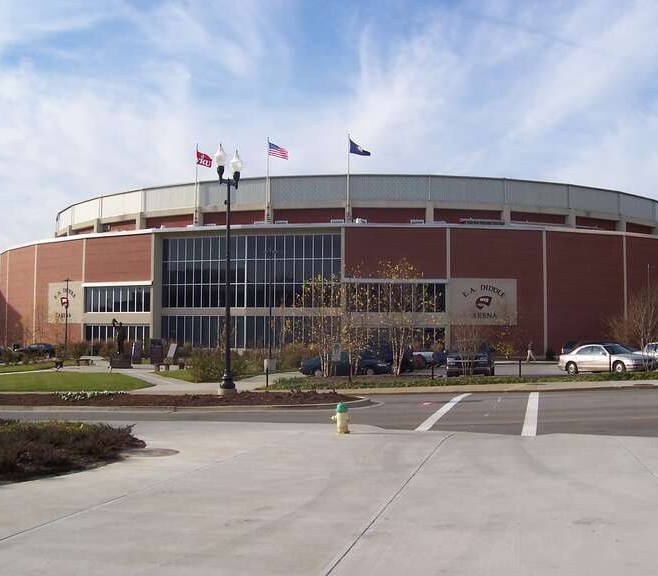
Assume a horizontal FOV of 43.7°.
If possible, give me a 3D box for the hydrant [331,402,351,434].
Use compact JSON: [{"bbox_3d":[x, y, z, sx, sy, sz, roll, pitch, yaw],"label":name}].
[{"bbox_3d":[0.282,2.930,18.500,0.450,0.720,0.400,0,-3,-3],"label":"hydrant"}]

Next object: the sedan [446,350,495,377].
[{"bbox_3d":[6.677,3.433,38.600,1.830,1.420,4.600,0,-4,11],"label":"sedan"}]

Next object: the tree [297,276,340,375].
[{"bbox_3d":[-0.419,1.610,36.200,1.900,4.550,1.900,0,-3,0],"label":"tree"}]

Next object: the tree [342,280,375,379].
[{"bbox_3d":[1.301,1.830,36.200,1.500,4.300,1.500,0,-3,0],"label":"tree"}]

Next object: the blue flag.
[{"bbox_3d":[3.300,-14.719,86.000,2.200,1.800,0.500,1,-4,-11],"label":"blue flag"}]

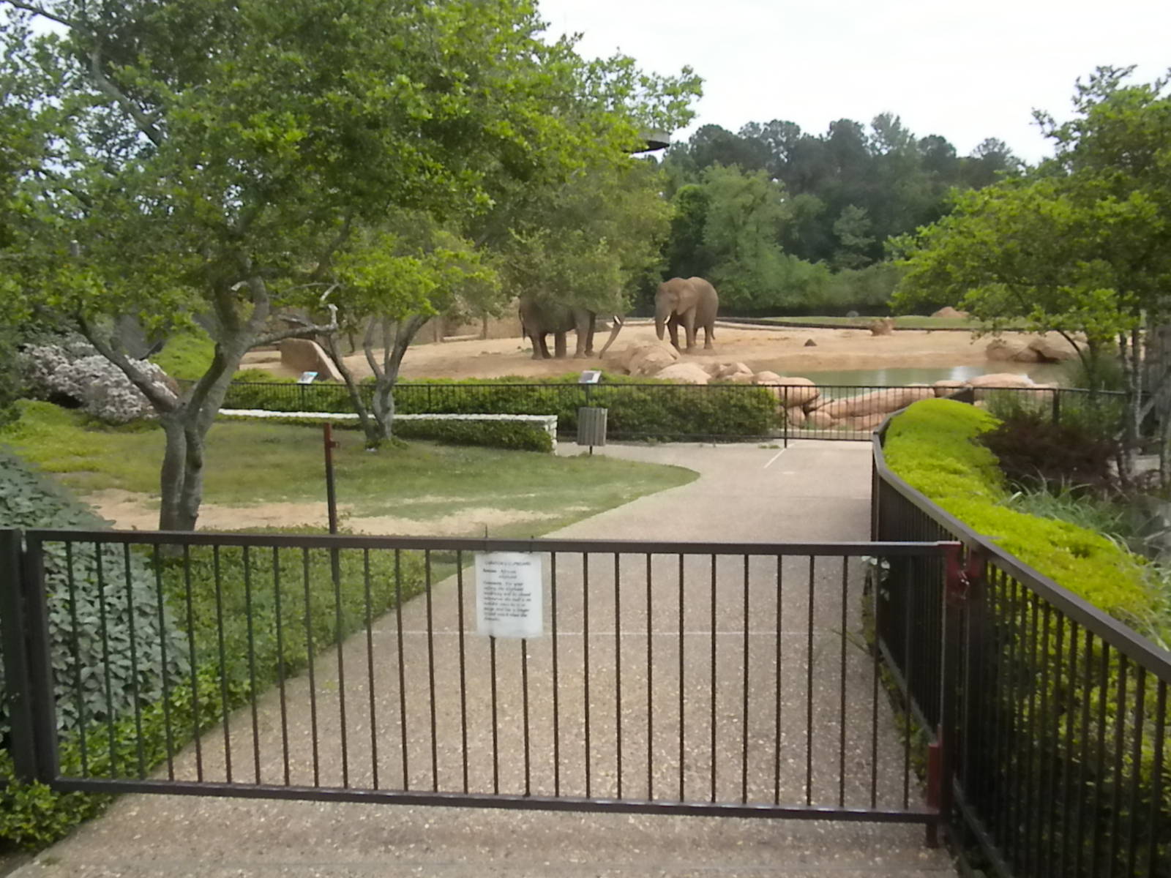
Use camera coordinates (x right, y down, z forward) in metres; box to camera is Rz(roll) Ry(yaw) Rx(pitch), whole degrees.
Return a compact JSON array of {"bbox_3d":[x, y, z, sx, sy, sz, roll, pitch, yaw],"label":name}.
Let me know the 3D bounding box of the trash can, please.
[{"bbox_3d":[0.110,-0.168,20.000,0.490,0.700,0.490,-1,8,0],"label":"trash can"}]

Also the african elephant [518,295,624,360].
[{"bbox_3d":[-0.491,-3.945,42.000,3.600,2.600,1.600,-1,8,-4],"label":"african elephant"}]

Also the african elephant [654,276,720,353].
[{"bbox_3d":[3.659,-4.519,45.300,1.600,2.650,3.200,5,9,37],"label":"african elephant"}]

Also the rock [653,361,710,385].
[{"bbox_3d":[2.275,-1.499,29.500,1.400,0.750,1.200,-1,8,0],"label":"rock"}]

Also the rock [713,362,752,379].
[{"bbox_3d":[3.659,-1.643,31.000,1.000,0.600,0.900,-1,8,0],"label":"rock"}]

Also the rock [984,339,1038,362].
[{"bbox_3d":[13.779,-2.886,40.500,1.700,0.850,1.300,-1,8,0],"label":"rock"}]

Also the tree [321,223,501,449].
[{"bbox_3d":[-2.618,-1.546,18.800,2.650,3.350,2.500,-1,8,0],"label":"tree"}]

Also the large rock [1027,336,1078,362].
[{"bbox_3d":[15.111,-2.901,40.500,1.650,0.900,1.300,-1,8,0],"label":"large rock"}]

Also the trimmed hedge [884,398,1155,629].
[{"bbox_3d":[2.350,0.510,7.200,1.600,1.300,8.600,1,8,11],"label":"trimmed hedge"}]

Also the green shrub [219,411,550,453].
[{"bbox_3d":[-3.197,-0.096,20.300,5.350,0.600,0.700,-2,8,-9],"label":"green shrub"}]

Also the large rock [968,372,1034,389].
[{"bbox_3d":[8.803,-1.172,26.500,1.400,0.550,1.000,-1,8,0],"label":"large rock"}]

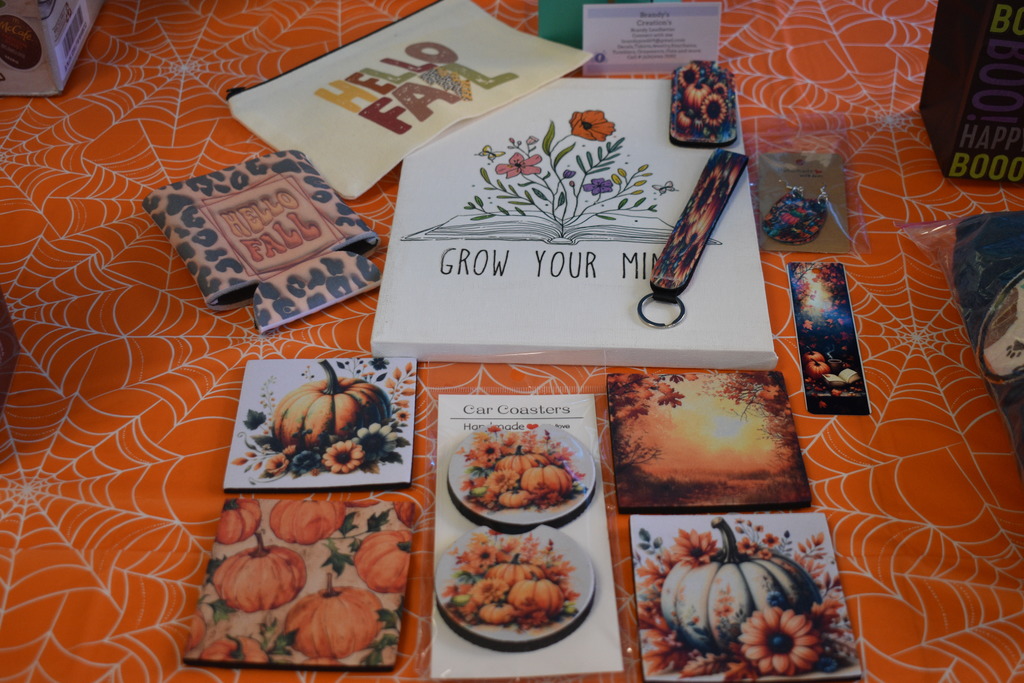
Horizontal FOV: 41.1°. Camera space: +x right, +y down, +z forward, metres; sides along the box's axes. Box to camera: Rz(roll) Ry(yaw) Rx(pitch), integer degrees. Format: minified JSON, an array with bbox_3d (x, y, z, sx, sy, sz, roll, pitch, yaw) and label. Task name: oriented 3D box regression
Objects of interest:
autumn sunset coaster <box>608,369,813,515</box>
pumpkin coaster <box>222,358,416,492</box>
[{"bbox_3d":[0.095,0.048,0.676,0.090,0.004,0.090,-1,42,1],"label":"autumn sunset coaster"},{"bbox_3d":[-0.094,0.041,0.691,0.090,0.004,0.090,-2,42,0],"label":"pumpkin coaster"}]

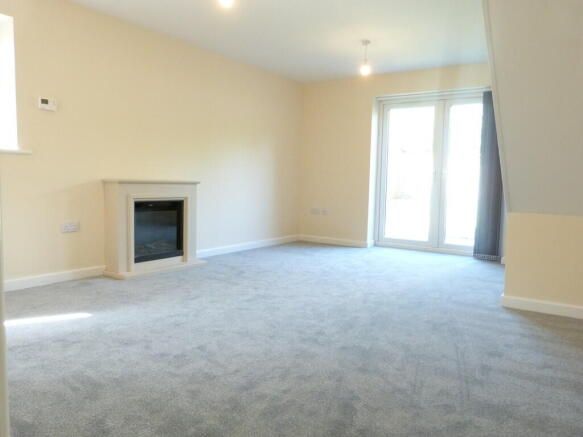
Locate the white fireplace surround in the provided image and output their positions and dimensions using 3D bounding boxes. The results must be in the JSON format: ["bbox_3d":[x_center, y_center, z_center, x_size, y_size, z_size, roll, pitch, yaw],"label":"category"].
[{"bbox_3d":[-1.312,0.071,4.218,0.300,0.890,1.065,5,6,36],"label":"white fireplace surround"}]

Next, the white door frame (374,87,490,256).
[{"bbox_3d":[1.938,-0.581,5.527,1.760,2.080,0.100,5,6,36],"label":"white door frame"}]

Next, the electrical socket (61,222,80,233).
[{"bbox_3d":[-1.907,0.078,3.638,0.012,0.087,0.147,5,6,36],"label":"electrical socket"}]

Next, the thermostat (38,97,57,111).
[{"bbox_3d":[-1.981,-0.925,3.405,0.028,0.095,0.130,5,6,36],"label":"thermostat"}]

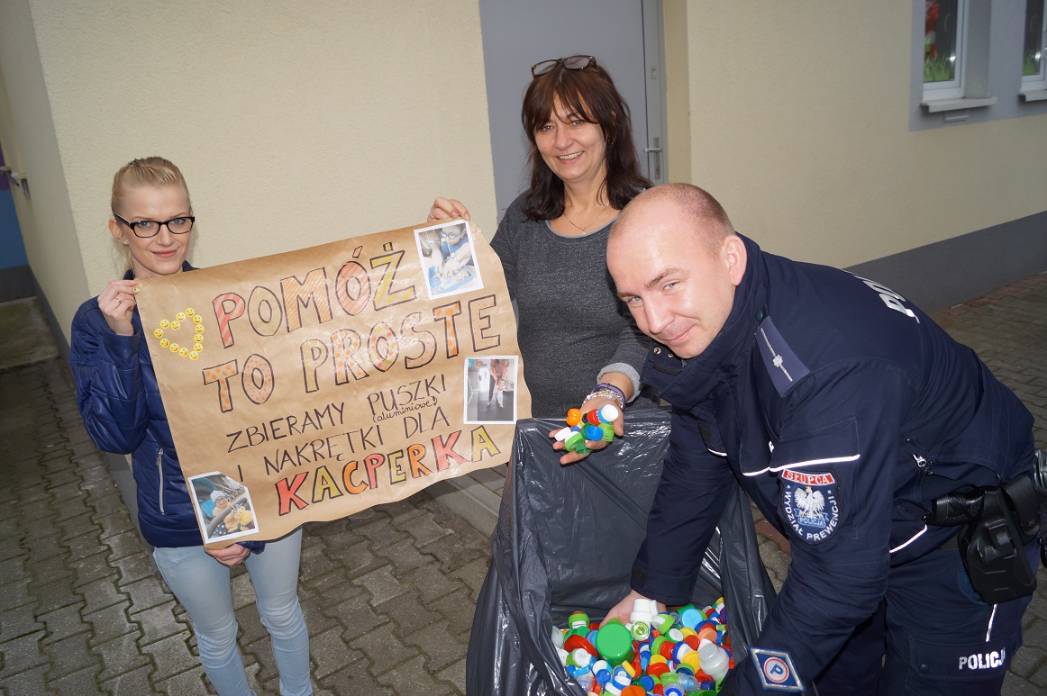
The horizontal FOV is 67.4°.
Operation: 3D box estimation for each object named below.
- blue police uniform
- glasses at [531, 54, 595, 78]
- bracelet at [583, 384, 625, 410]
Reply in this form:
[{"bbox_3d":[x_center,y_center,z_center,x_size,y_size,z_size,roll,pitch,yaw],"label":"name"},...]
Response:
[{"bbox_3d":[0.415,0.179,1.201,0.640,0.580,0.540,-45,19,-4],"label":"blue police uniform"},{"bbox_3d":[0.099,-0.534,1.621,0.138,0.042,0.140,1,-24,18],"label":"glasses"},{"bbox_3d":[0.135,0.093,1.310,0.067,0.056,0.029,17,34,12],"label":"bracelet"}]

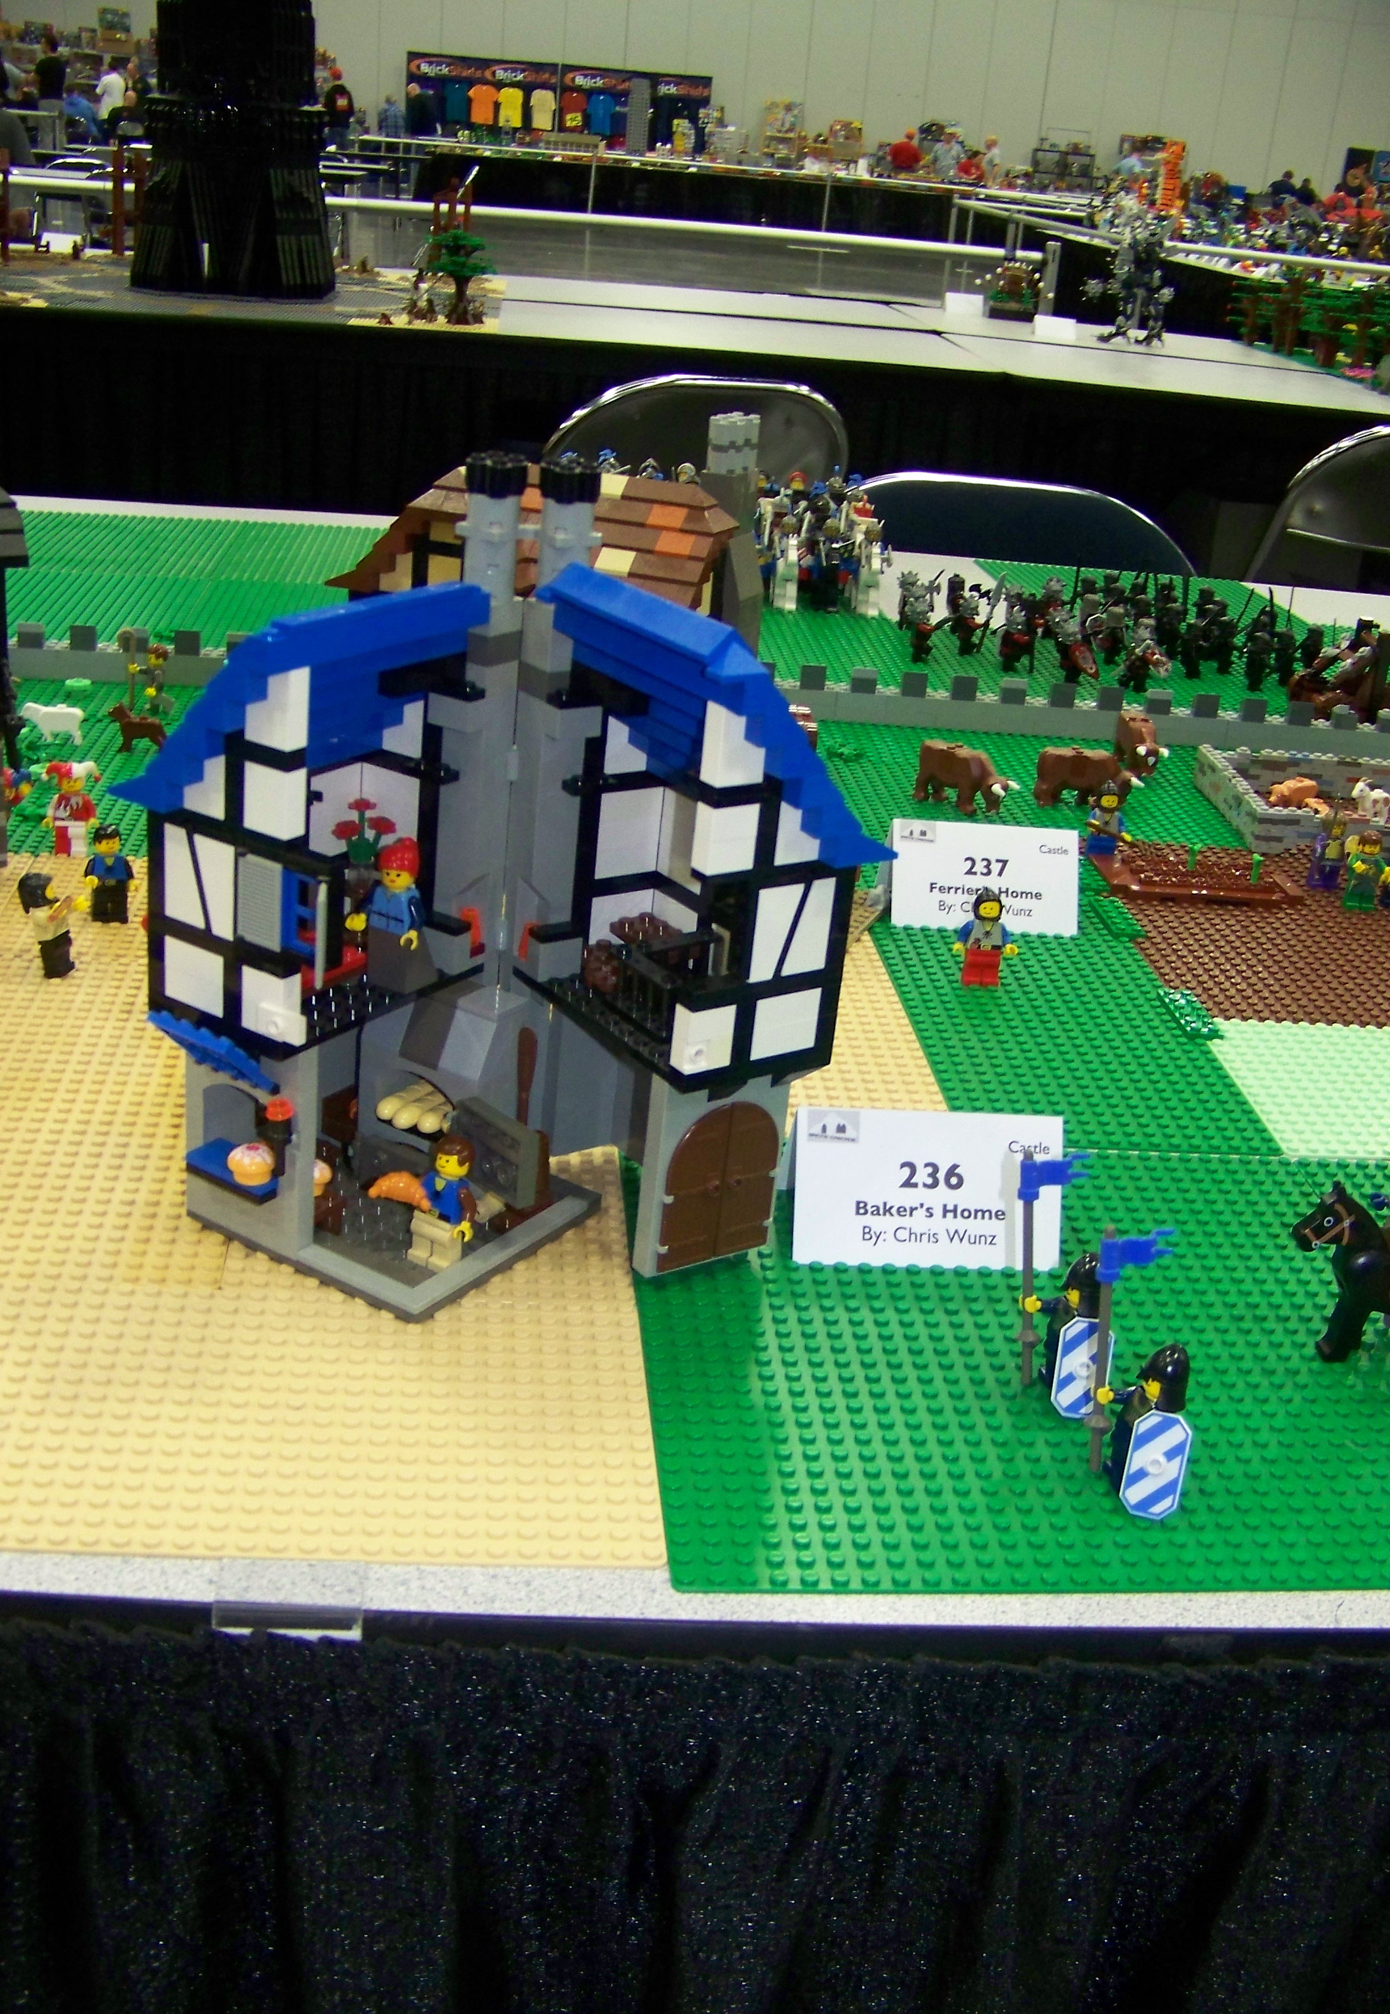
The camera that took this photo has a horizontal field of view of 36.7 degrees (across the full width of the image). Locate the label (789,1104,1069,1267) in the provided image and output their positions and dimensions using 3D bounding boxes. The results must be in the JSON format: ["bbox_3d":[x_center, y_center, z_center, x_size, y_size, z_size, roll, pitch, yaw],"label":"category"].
[{"bbox_3d":[0.076,0.054,0.696,0.089,0.045,0.051,3,23,-6],"label":"label"}]

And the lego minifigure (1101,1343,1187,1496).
[{"bbox_3d":[0.121,0.113,0.572,0.021,0.048,0.028,2,23,-6],"label":"lego minifigure"}]

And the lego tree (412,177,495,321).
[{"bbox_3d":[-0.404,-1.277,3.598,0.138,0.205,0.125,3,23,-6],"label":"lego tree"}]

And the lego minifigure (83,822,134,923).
[{"bbox_3d":[-0.249,-0.057,0.896,0.024,0.043,0.014,2,23,-6],"label":"lego minifigure"}]

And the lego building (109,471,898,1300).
[{"bbox_3d":[-0.059,-0.046,0.649,0.236,0.243,0.152,4,23,-4],"label":"lego building"}]

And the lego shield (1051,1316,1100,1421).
[{"bbox_3d":[0.113,0.105,0.608,0.017,0.029,0.006,7,-8,29],"label":"lego shield"}]

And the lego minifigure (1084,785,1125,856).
[{"bbox_3d":[0.210,-0.098,1.071,0.024,0.039,0.015,2,23,-9],"label":"lego minifigure"}]

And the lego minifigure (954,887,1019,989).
[{"bbox_3d":[0.127,-0.029,0.913,0.027,0.043,0.014,2,23,-6],"label":"lego minifigure"}]

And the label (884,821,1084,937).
[{"bbox_3d":[0.136,-0.066,0.993,0.090,0.045,0.052,3,23,-6],"label":"label"}]

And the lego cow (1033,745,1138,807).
[{"bbox_3d":[0.220,-0.128,1.173,0.060,0.034,0.020,1,23,-11],"label":"lego cow"}]

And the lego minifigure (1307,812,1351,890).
[{"bbox_3d":[0.327,-0.082,1.081,0.024,0.043,0.016,-2,24,-17],"label":"lego minifigure"}]

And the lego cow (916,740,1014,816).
[{"bbox_3d":[0.148,-0.126,1.158,0.052,0.032,0.018,17,26,26],"label":"lego cow"}]

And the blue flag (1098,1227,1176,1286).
[{"bbox_3d":[0.118,0.067,0.563,0.021,0.015,0.005,-3,24,-4],"label":"blue flag"}]

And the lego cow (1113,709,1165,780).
[{"bbox_3d":[0.269,-0.160,1.262,0.018,0.032,0.050,2,23,-7],"label":"lego cow"}]

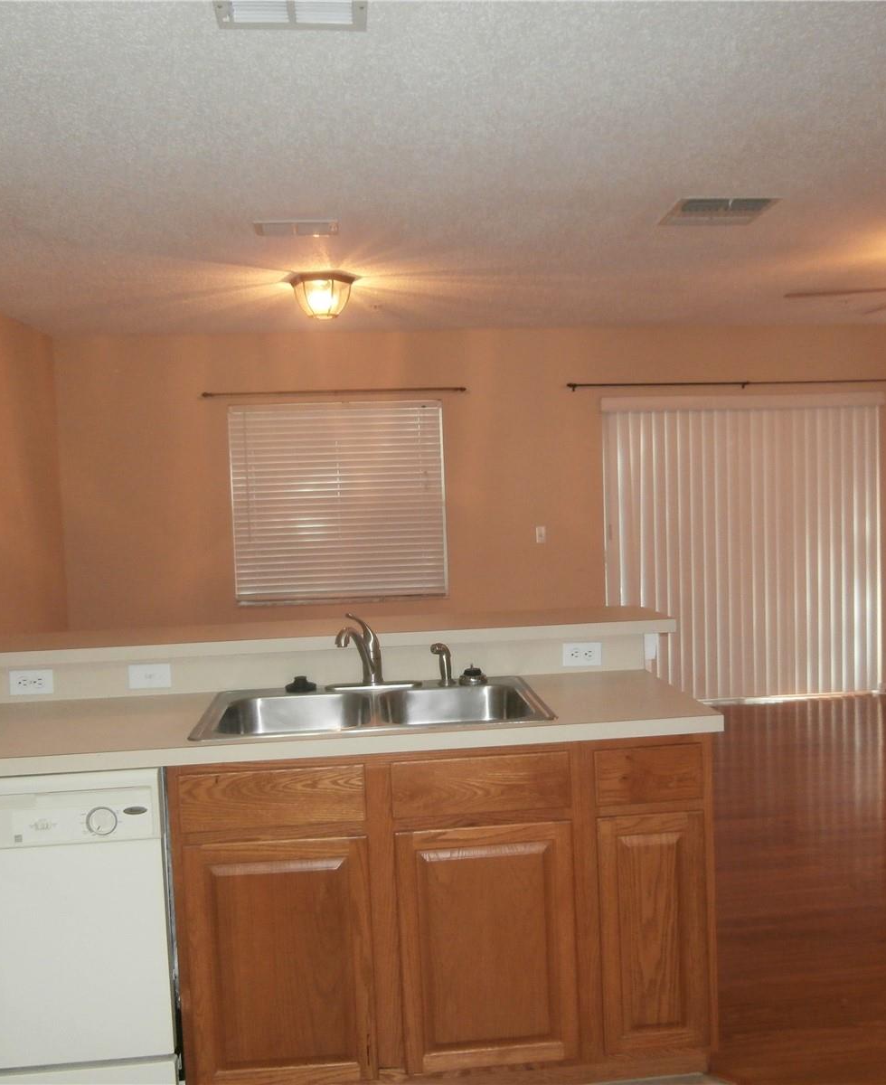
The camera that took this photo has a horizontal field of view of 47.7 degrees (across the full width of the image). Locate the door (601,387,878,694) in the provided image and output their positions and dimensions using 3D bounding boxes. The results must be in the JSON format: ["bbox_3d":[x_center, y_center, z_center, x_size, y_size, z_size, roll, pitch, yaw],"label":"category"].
[{"bbox_3d":[1.954,0.049,6.483,1.850,1.980,0.110,-2,3,-6],"label":"door"}]

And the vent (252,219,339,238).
[{"bbox_3d":[-0.534,-1.144,3.685,0.305,0.020,0.215,-2,3,-6],"label":"vent"}]

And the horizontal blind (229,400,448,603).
[{"bbox_3d":[-0.637,-0.248,6.221,1.300,1.200,0.060,-2,3,-6],"label":"horizontal blind"}]

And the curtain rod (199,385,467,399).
[{"bbox_3d":[-0.654,-0.906,6.109,1.600,0.045,0.090,-2,3,-6],"label":"curtain rod"}]

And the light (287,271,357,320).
[{"bbox_3d":[-0.547,-1.110,4.576,0.360,0.186,0.345,-2,3,-6],"label":"light"}]

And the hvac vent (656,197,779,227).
[{"bbox_3d":[0.998,-1.189,3.648,0.350,0.020,0.355,-2,3,-6],"label":"hvac vent"}]

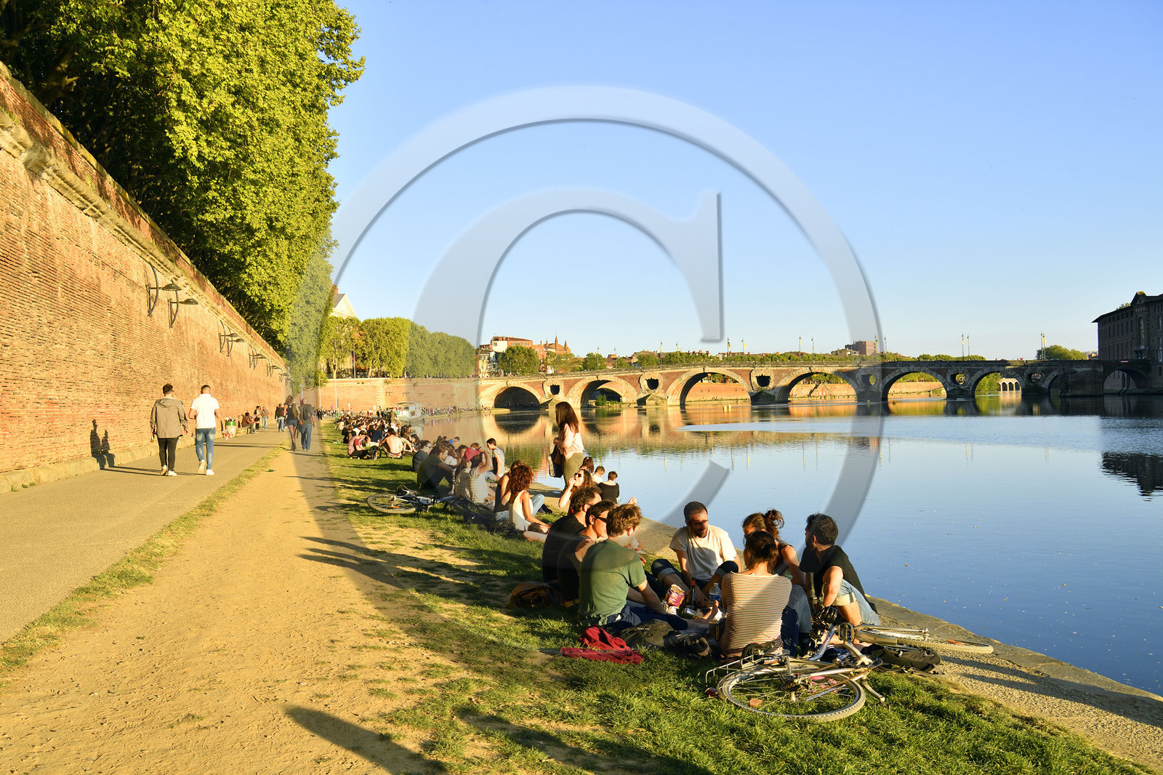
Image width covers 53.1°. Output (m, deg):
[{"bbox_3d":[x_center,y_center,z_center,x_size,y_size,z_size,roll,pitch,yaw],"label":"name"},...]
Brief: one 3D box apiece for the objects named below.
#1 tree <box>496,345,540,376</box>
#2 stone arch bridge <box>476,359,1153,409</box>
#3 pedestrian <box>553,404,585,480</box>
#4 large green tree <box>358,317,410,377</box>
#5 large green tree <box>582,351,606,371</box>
[{"bbox_3d":[-26.300,-10.100,485.000,18.000,15.500,17.500,-1,-1,0],"label":"tree"},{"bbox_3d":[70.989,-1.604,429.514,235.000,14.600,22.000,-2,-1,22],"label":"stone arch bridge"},{"bbox_3d":[-0.170,1.030,16.800,0.460,1.660,0.460,-2,-1,30],"label":"pedestrian"},{"bbox_3d":[-52.236,-10.344,308.000,13.500,16.600,13.500,-2,-1,-10],"label":"large green tree"},{"bbox_3d":[6.000,-9.300,525.000,11.500,13.000,11.500,-1,-1,0],"label":"large green tree"}]

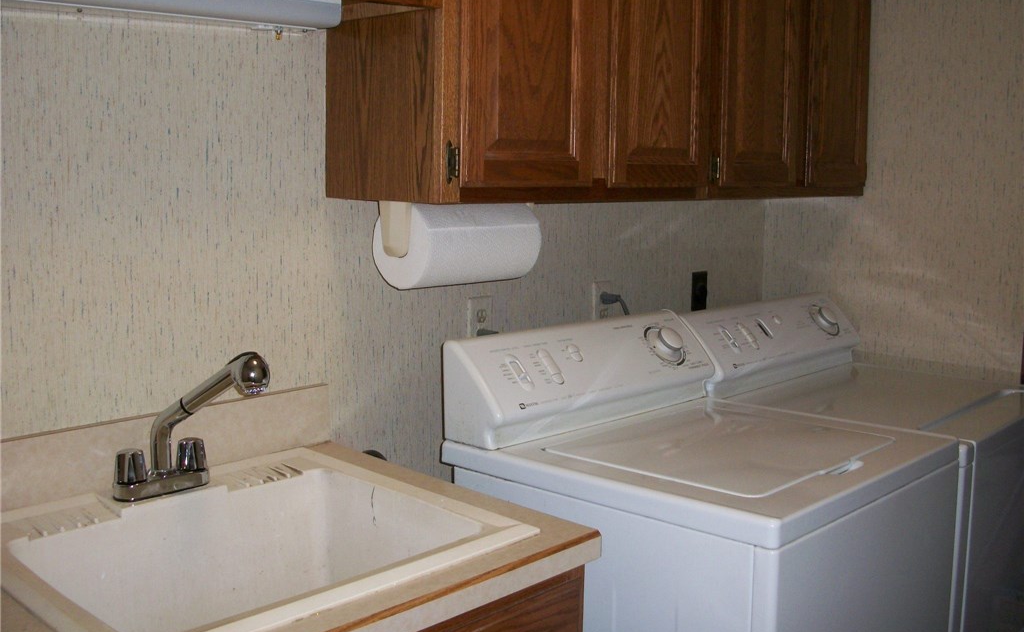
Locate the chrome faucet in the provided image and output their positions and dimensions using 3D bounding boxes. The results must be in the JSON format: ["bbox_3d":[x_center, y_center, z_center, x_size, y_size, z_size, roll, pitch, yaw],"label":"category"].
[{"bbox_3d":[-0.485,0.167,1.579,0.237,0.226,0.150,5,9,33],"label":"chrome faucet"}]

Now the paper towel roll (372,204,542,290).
[{"bbox_3d":[-0.100,-0.139,1.947,0.278,0.160,0.160,-7,10,-44],"label":"paper towel roll"}]

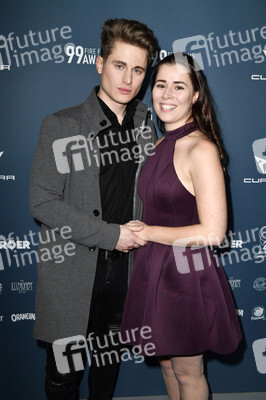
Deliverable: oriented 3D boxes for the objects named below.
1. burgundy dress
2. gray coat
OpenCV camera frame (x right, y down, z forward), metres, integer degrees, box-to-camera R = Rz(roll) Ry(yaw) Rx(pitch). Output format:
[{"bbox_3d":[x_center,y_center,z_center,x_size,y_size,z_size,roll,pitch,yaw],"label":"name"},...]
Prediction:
[{"bbox_3d":[0.184,0.130,1.543,0.450,0.860,0.370,7,14,23],"label":"burgundy dress"},{"bbox_3d":[-0.136,0.059,1.580,0.520,0.930,0.330,-5,14,-26],"label":"gray coat"}]

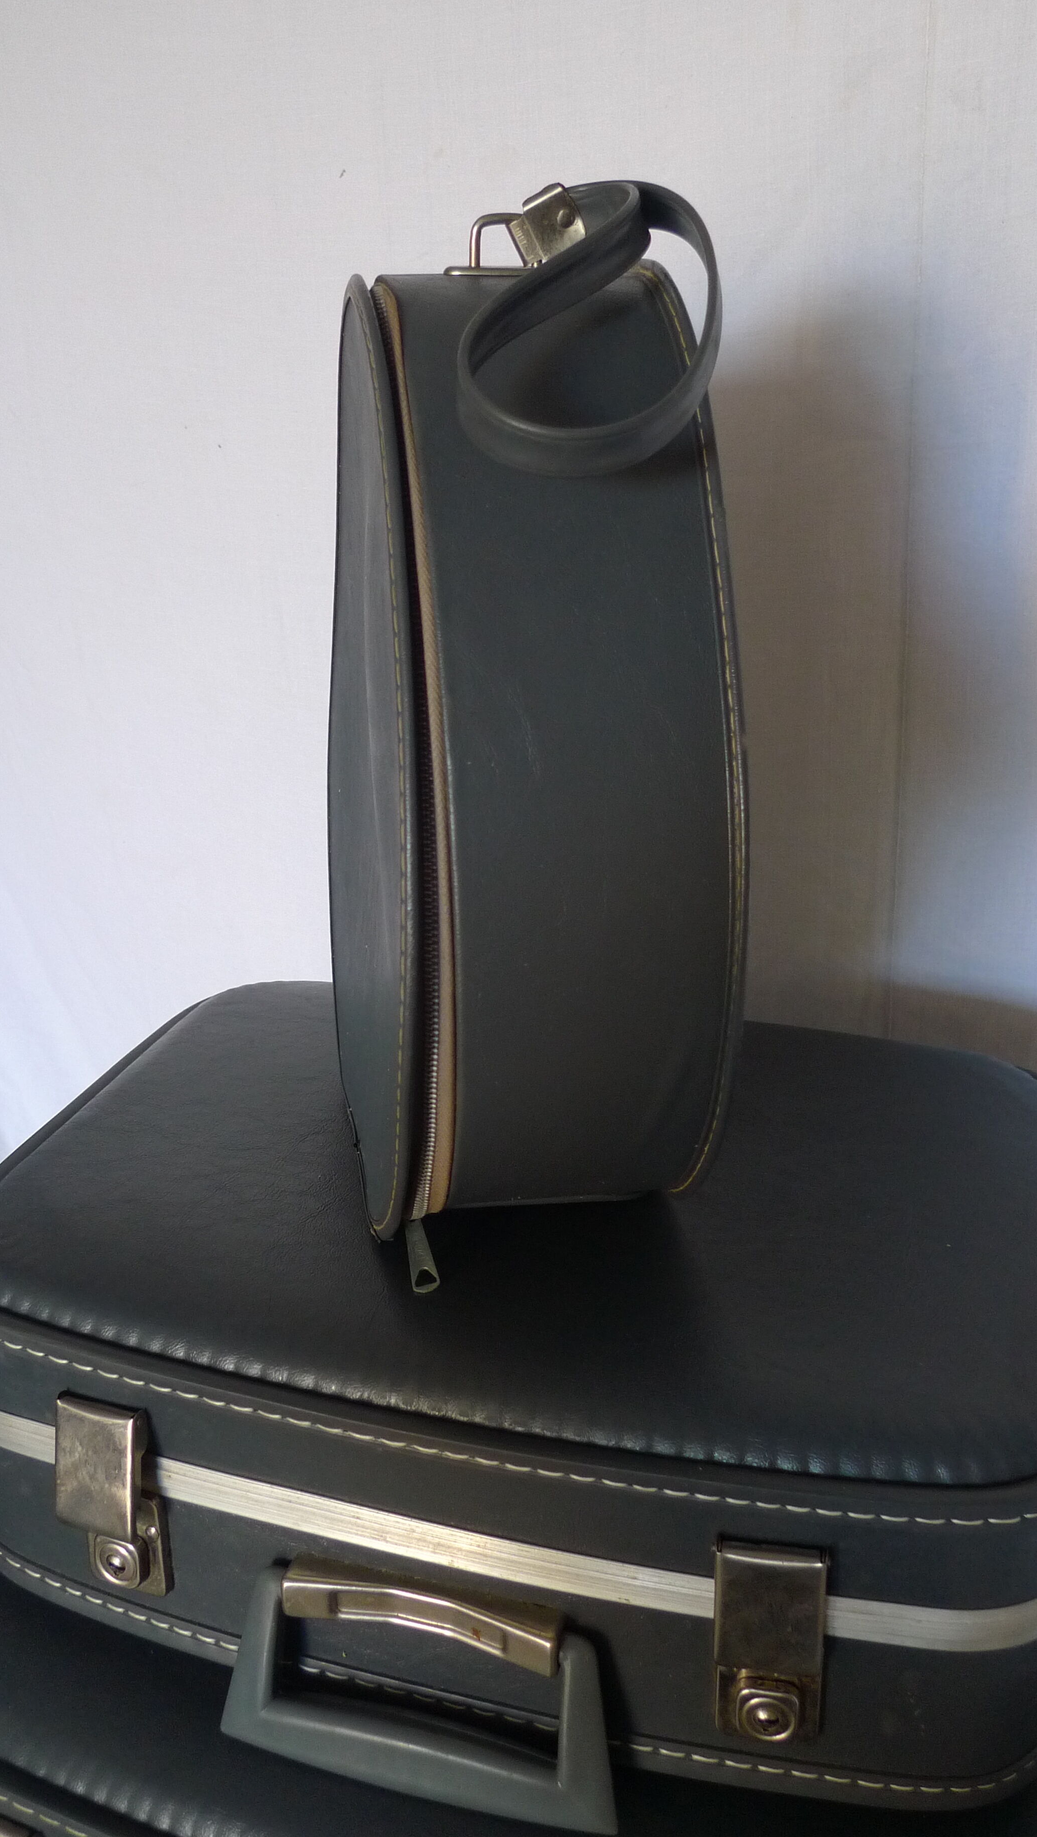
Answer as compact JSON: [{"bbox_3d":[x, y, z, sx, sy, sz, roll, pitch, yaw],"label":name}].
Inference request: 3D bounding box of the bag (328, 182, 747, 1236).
[{"bbox_3d":[-0.011,-0.068,0.529,0.098,0.350,0.291,-4,22,-10],"label":"bag"}]

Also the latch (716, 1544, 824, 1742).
[{"bbox_3d":[0.073,0.214,0.430,0.031,0.073,0.014,4,23,13],"label":"latch"}]

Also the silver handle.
[{"bbox_3d":[-0.031,0.236,0.459,0.129,0.053,0.029,5,9,16],"label":"silver handle"}]

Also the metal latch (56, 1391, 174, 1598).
[{"bbox_3d":[-0.134,0.195,0.486,0.031,0.075,0.022,5,20,16],"label":"metal latch"}]

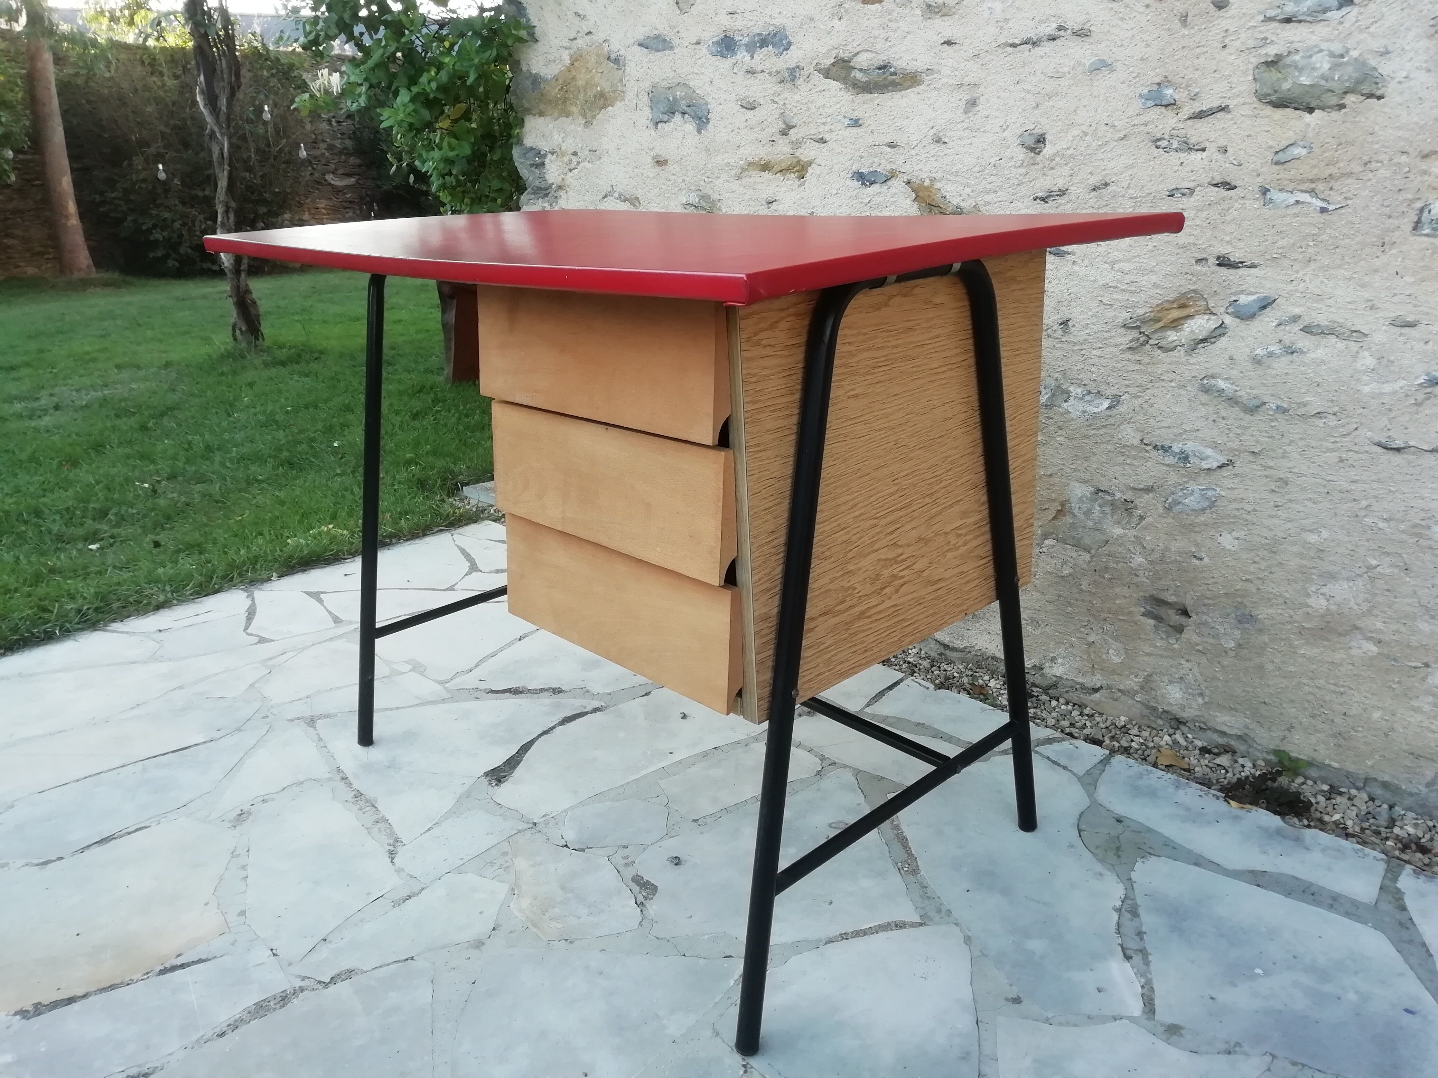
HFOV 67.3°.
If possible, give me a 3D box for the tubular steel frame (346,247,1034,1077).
[{"bbox_3d":[-0.091,-0.004,1.367,0.514,0.722,0.857,-20,26,-38],"label":"tubular steel frame"}]

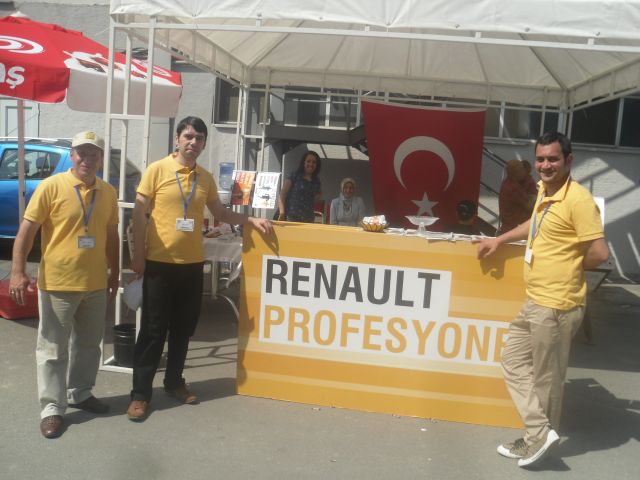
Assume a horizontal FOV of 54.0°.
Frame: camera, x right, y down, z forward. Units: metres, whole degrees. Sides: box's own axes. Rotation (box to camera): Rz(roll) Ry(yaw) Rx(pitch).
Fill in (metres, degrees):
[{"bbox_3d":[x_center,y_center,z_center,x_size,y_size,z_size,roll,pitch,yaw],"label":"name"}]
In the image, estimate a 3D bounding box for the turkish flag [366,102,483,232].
[{"bbox_3d":[1.222,-0.526,7.645,1.480,2.200,0.060,5,7,7],"label":"turkish flag"}]

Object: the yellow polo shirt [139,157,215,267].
[{"bbox_3d":[-0.833,-0.178,3.676,0.440,0.620,0.260,-1,9,-36],"label":"yellow polo shirt"}]

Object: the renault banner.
[{"bbox_3d":[0.504,0.538,4.019,2.030,1.140,0.070,5,7,7],"label":"renault banner"}]

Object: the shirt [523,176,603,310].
[{"bbox_3d":[1.233,0.013,3.182,0.280,0.670,0.420,1,8,-24],"label":"shirt"}]

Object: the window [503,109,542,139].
[{"bbox_3d":[3.227,-1.869,9.695,0.790,0.680,0.080,5,7,7],"label":"window"}]

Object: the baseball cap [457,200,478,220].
[{"bbox_3d":[1.244,-0.251,5.315,0.180,0.150,0.250,4,7,0],"label":"baseball cap"}]

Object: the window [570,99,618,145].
[{"bbox_3d":[4.139,-1.823,9.572,0.720,0.720,0.080,5,7,7],"label":"window"}]

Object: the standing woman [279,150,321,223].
[{"bbox_3d":[-0.218,-0.125,6.777,0.480,1.660,0.330,3,7,-8],"label":"standing woman"}]

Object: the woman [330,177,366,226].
[{"bbox_3d":[0.277,0.011,7.079,0.500,1.360,0.600,4,7,-2],"label":"woman"}]

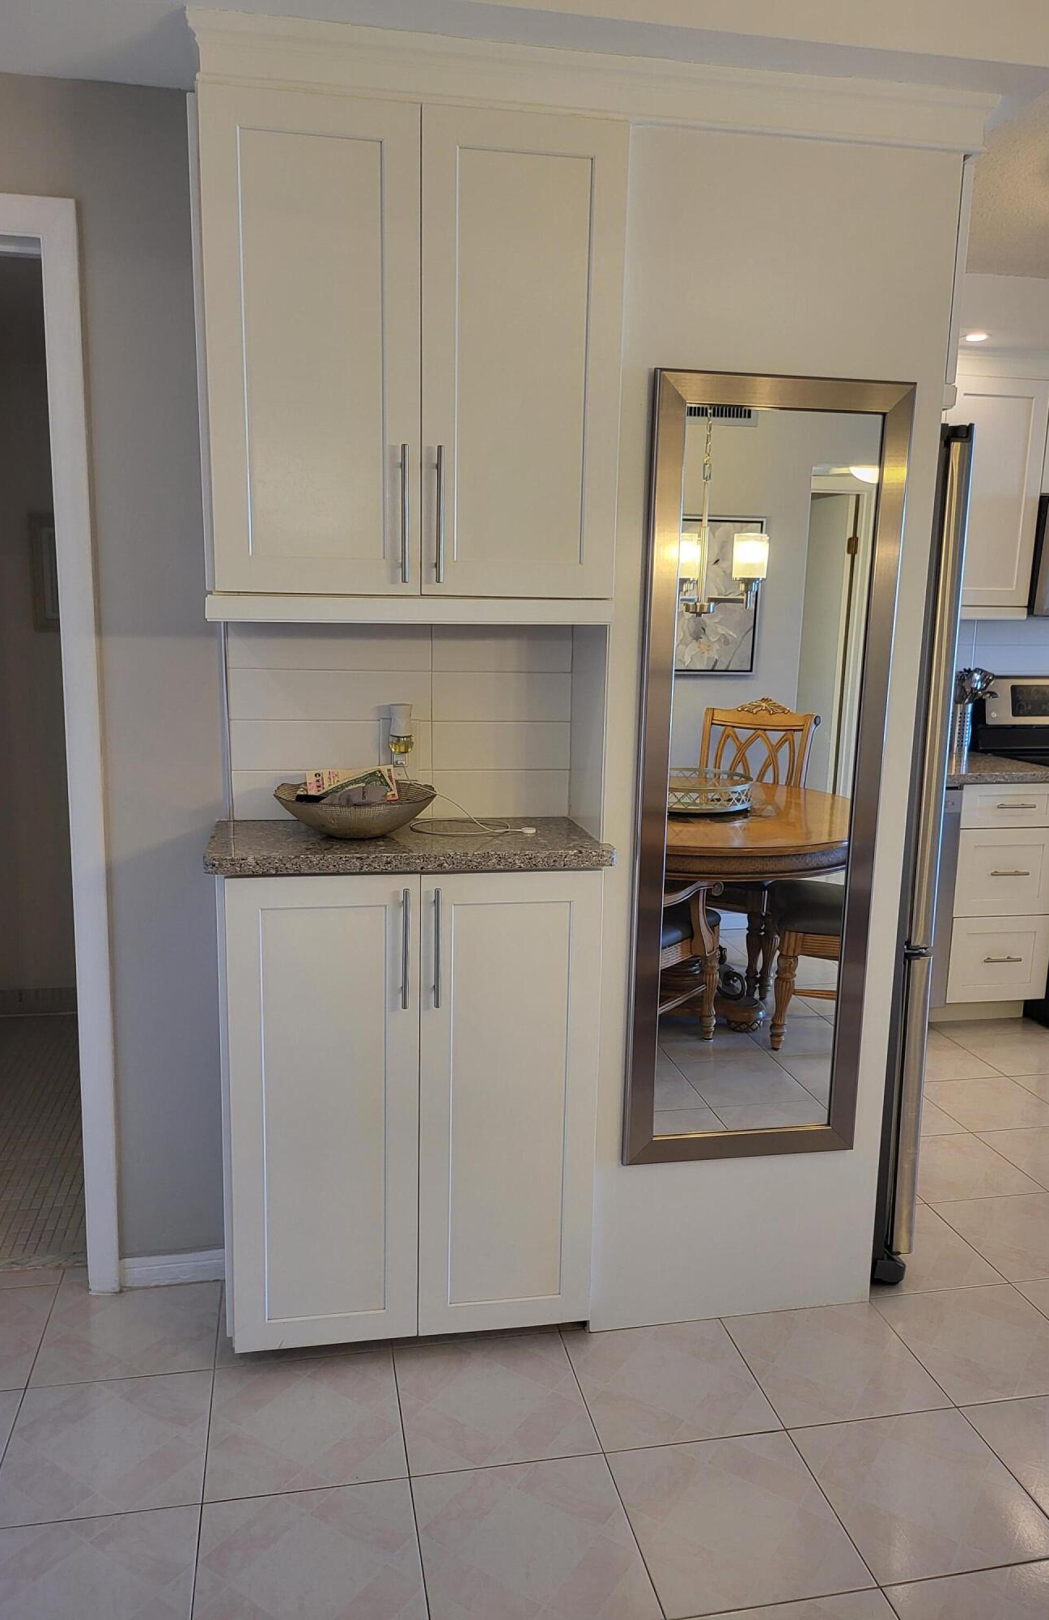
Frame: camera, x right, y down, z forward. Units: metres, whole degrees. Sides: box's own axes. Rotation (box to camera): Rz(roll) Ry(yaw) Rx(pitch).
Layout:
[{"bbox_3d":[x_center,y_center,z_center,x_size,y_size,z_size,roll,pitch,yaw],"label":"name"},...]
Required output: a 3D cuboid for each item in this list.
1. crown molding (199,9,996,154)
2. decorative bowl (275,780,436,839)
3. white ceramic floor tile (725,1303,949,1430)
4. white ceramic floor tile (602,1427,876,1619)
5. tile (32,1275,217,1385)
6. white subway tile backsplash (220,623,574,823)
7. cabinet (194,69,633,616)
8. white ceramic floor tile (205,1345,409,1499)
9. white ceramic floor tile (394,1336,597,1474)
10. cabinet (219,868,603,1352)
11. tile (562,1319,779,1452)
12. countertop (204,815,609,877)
[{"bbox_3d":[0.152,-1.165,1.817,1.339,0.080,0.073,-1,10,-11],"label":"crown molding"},{"bbox_3d":[-0.315,0.006,2.109,0.296,0.080,0.295,-1,10,-11],"label":"decorative bowl"},{"bbox_3d":[0.596,1.068,2.180,0.330,0.010,0.330,-1,10,-11],"label":"white ceramic floor tile"},{"bbox_3d":[0.333,1.131,1.794,0.328,0.010,0.328,-1,10,-11],"label":"white ceramic floor tile"},{"bbox_3d":[-0.774,1.031,2.241,0.330,0.010,0.317,-1,10,-11],"label":"tile"},{"bbox_3d":[-0.238,-0.179,2.250,0.688,0.403,0.013,-1,10,-11],"label":"white subway tile backsplash"},{"bbox_3d":[-0.201,-0.764,1.990,0.684,0.769,0.310,-1,10,-10],"label":"cabinet"},{"bbox_3d":[-0.385,1.082,1.986,0.328,0.010,0.328,-1,10,-11],"label":"white ceramic floor tile"},{"bbox_3d":[-0.058,1.078,2.053,0.330,0.010,0.330,-1,10,-11],"label":"white ceramic floor tile"},{"bbox_3d":[-0.229,0.542,2.226,0.696,0.942,0.314,-1,10,-11],"label":"cabinet"},{"bbox_3d":[0.269,1.073,2.117,0.330,0.010,0.330,-1,10,-11],"label":"tile"},{"bbox_3d":[-0.219,0.062,2.124,0.718,0.031,0.333,-1,10,-10],"label":"countertop"}]

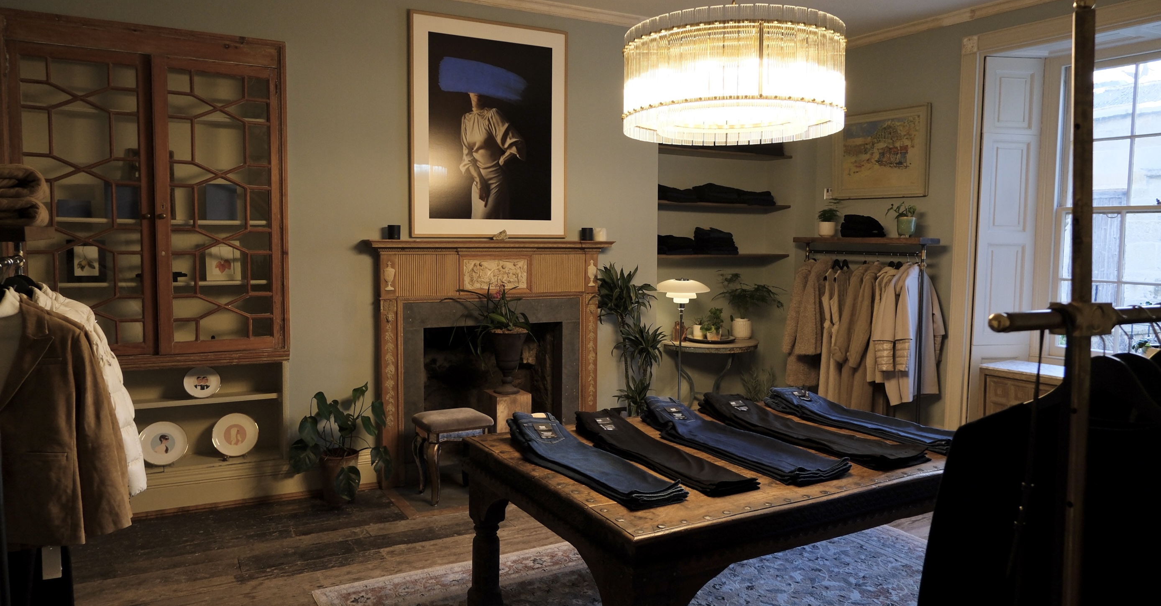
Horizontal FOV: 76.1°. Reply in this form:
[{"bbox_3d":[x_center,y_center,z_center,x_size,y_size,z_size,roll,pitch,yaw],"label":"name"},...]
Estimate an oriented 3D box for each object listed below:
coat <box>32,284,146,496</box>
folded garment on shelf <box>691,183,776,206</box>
[{"bbox_3d":[-1.889,0.323,2.576,0.630,0.780,0.220,-2,5,-26],"label":"coat"},{"bbox_3d":[1.243,-0.866,5.938,0.632,0.143,0.276,-2,5,-25],"label":"folded garment on shelf"}]

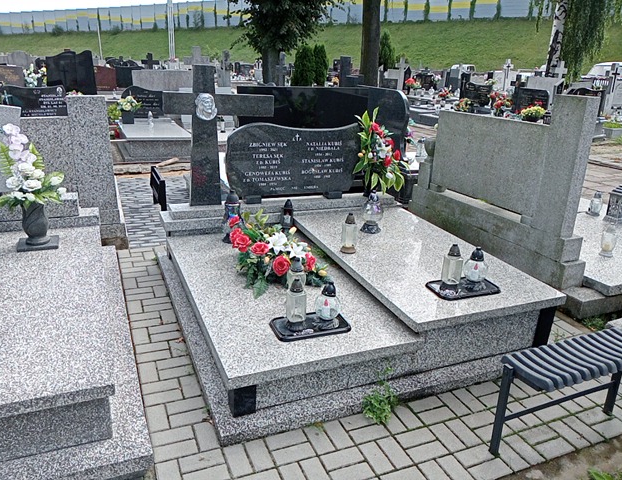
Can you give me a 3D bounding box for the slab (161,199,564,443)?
[{"bbox_3d":[0.131,0.225,3.741,2.180,0.490,2.380,-6,22,-23],"label":"slab"}]

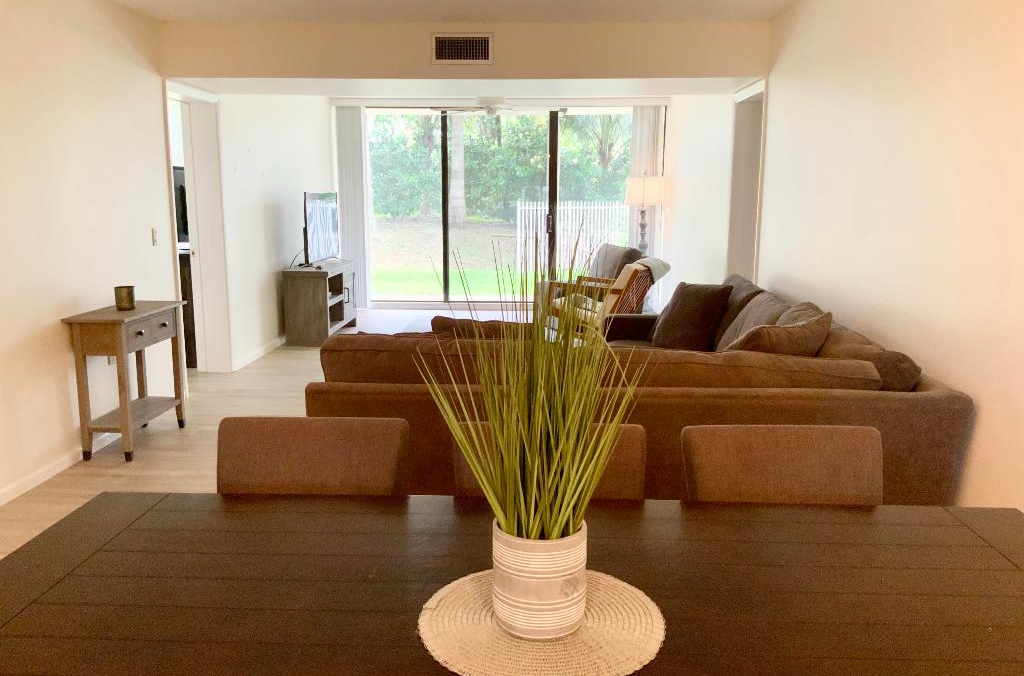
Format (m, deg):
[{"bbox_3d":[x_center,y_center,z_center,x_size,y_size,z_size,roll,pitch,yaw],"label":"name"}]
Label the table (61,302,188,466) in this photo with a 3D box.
[{"bbox_3d":[-2.100,0.219,4.773,0.334,0.757,0.757,0,10,2],"label":"table"}]

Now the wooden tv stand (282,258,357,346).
[{"bbox_3d":[-1.851,-0.373,8.423,0.399,0.676,1.373,0,10,2],"label":"wooden tv stand"}]

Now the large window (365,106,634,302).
[{"bbox_3d":[-0.141,-1.514,10.044,3.339,2.306,0.120,0,10,2],"label":"large window"}]

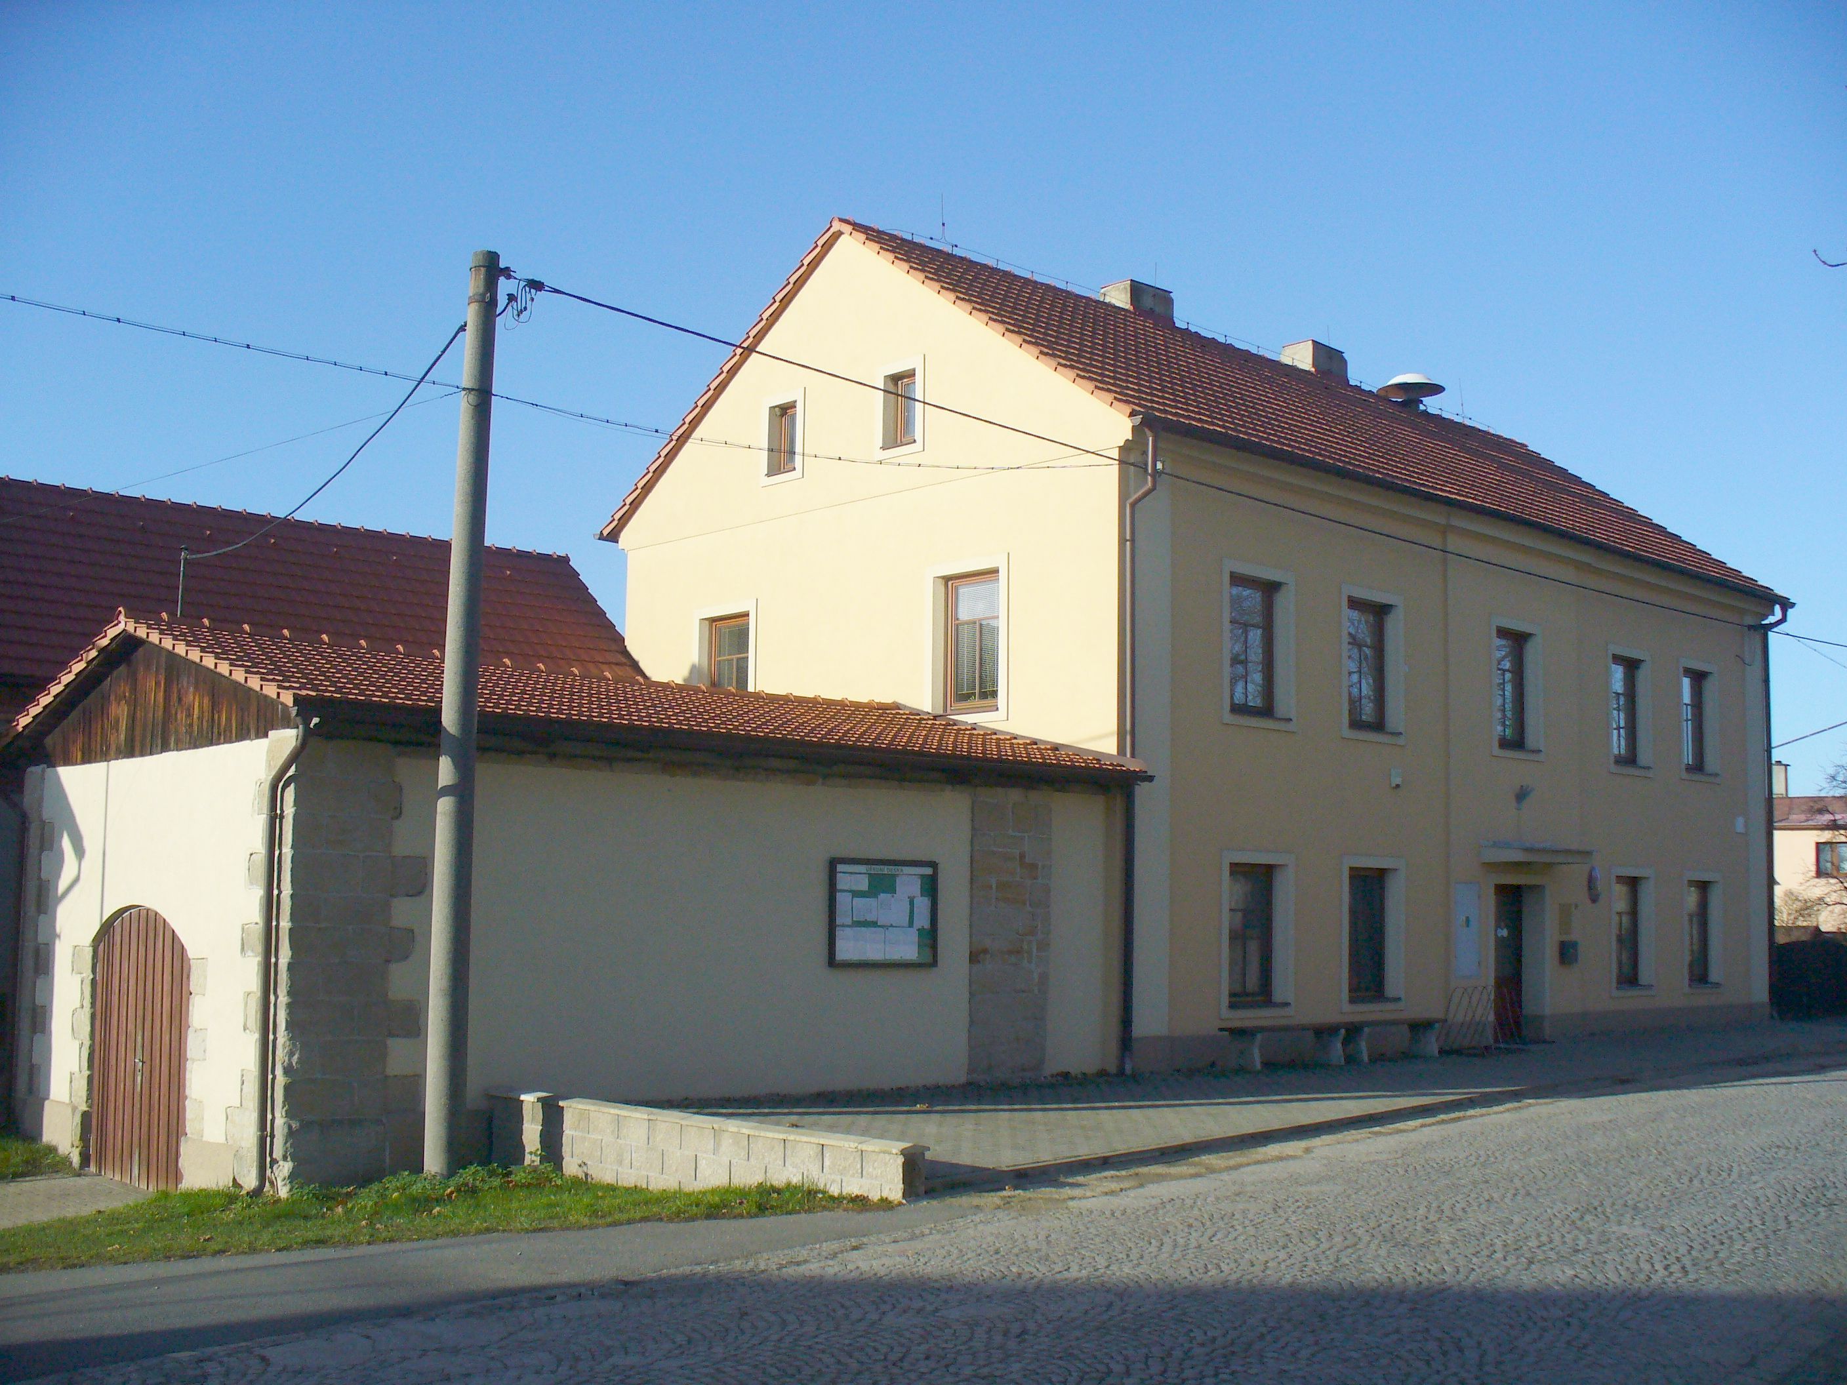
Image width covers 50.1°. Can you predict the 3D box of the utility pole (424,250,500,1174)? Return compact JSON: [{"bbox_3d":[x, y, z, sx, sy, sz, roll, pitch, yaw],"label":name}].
[{"bbox_3d":[-3.527,0.143,15.152,0.330,7.174,0.330,7,-8,-42],"label":"utility pole"}]

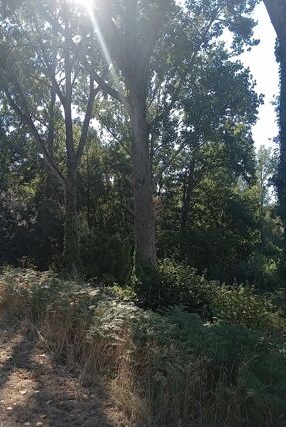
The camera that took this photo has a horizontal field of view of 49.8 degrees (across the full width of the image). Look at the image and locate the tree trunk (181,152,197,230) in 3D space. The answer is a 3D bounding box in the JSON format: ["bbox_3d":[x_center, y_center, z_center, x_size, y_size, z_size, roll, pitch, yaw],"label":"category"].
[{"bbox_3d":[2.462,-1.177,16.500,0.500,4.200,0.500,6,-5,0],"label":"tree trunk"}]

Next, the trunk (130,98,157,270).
[{"bbox_3d":[0.024,-0.935,9.300,0.680,5.400,0.660,-2,-5,0],"label":"trunk"}]

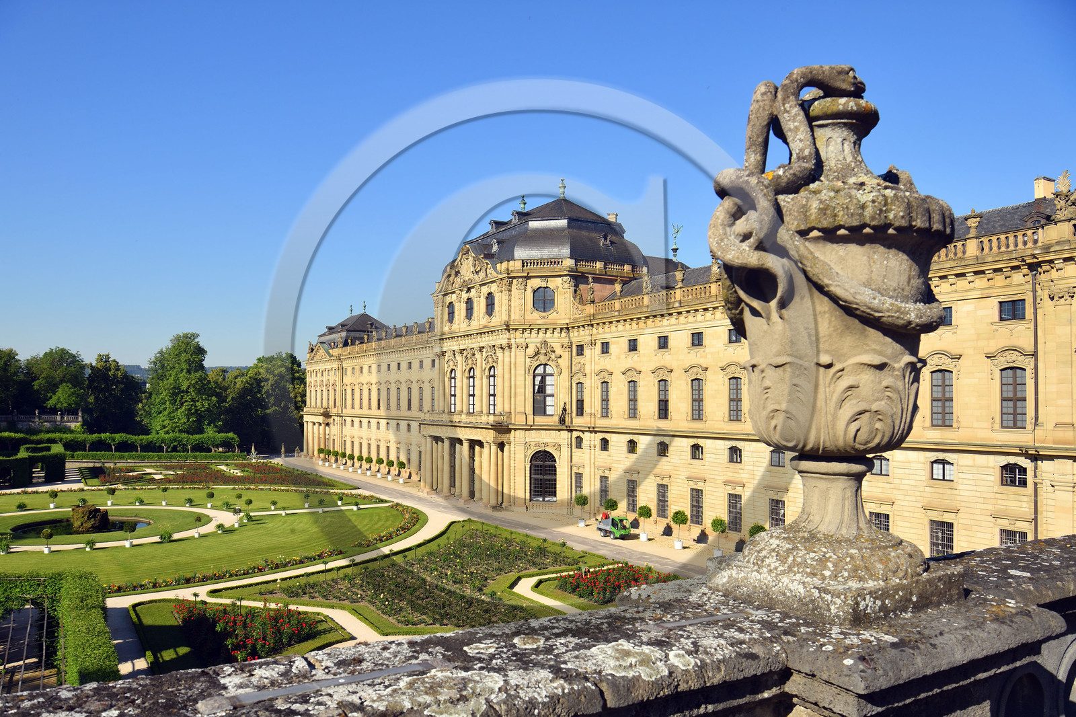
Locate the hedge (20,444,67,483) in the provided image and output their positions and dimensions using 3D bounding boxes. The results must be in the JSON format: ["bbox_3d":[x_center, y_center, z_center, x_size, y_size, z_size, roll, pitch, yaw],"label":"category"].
[{"bbox_3d":[-71.520,15.050,120.920,5.200,3.860,24.000,3,-4,-30],"label":"hedge"}]

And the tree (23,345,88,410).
[{"bbox_3d":[-102.690,5.380,177.380,11.590,15.790,11.240,3,-4,-30],"label":"tree"}]

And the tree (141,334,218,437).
[{"bbox_3d":[-76.970,7.410,179.020,15.400,25.710,14.940,2,-4,-23],"label":"tree"}]

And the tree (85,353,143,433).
[{"bbox_3d":[-89.730,9.410,176.250,10.920,21.000,10.590,3,-4,-27],"label":"tree"}]

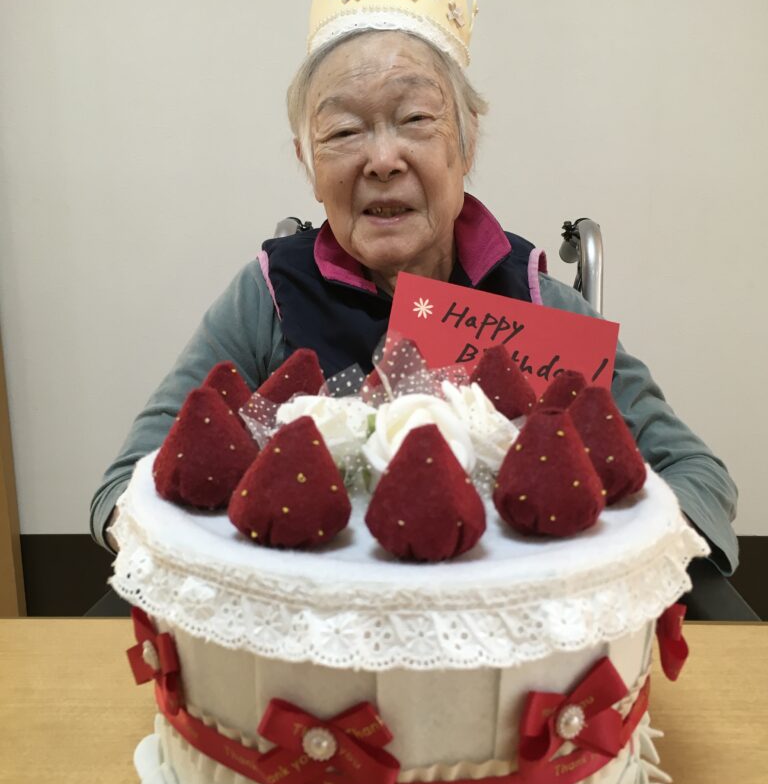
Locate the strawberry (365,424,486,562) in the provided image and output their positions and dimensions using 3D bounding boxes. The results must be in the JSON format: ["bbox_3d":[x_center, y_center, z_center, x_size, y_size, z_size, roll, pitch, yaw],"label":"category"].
[{"bbox_3d":[0.017,0.039,0.344,0.050,0.052,0.050,0,13,0],"label":"strawberry"}]

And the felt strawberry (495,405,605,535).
[{"bbox_3d":[0.070,0.032,0.365,0.050,0.052,0.050,0,13,0],"label":"felt strawberry"}]

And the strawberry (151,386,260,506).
[{"bbox_3d":[-0.085,0.025,0.406,0.050,0.052,0.050,0,13,0],"label":"strawberry"}]

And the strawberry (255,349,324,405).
[{"bbox_3d":[-0.049,0.000,0.516,0.050,0.052,0.050,0,13,0],"label":"strawberry"}]

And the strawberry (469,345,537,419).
[{"bbox_3d":[0.082,-0.003,0.603,0.054,0.060,0.054,0,12,0],"label":"strawberry"}]

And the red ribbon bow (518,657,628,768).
[{"bbox_3d":[0.086,0.145,0.388,0.053,0.044,0.023,-6,14,-27],"label":"red ribbon bow"}]

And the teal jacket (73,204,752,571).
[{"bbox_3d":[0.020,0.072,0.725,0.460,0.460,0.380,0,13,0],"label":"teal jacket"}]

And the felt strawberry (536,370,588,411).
[{"bbox_3d":[0.102,0.012,0.468,0.050,0.052,0.050,0,13,0],"label":"felt strawberry"}]

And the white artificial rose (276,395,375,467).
[{"bbox_3d":[-0.036,0.025,0.517,0.060,0.046,0.056,0,12,0],"label":"white artificial rose"}]

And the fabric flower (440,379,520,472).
[{"bbox_3d":[0.048,0.018,0.436,0.047,0.048,0.050,0,13,0],"label":"fabric flower"}]

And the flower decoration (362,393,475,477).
[{"bbox_3d":[0.018,0.024,0.460,0.060,0.050,0.056,0,12,0],"label":"flower decoration"}]

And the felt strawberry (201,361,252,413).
[{"bbox_3d":[-0.098,0.010,0.541,0.054,0.060,0.054,0,12,0],"label":"felt strawberry"}]

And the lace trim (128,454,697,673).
[{"bbox_3d":[0.012,0.062,0.515,0.345,0.040,0.345,0,12,0],"label":"lace trim"}]

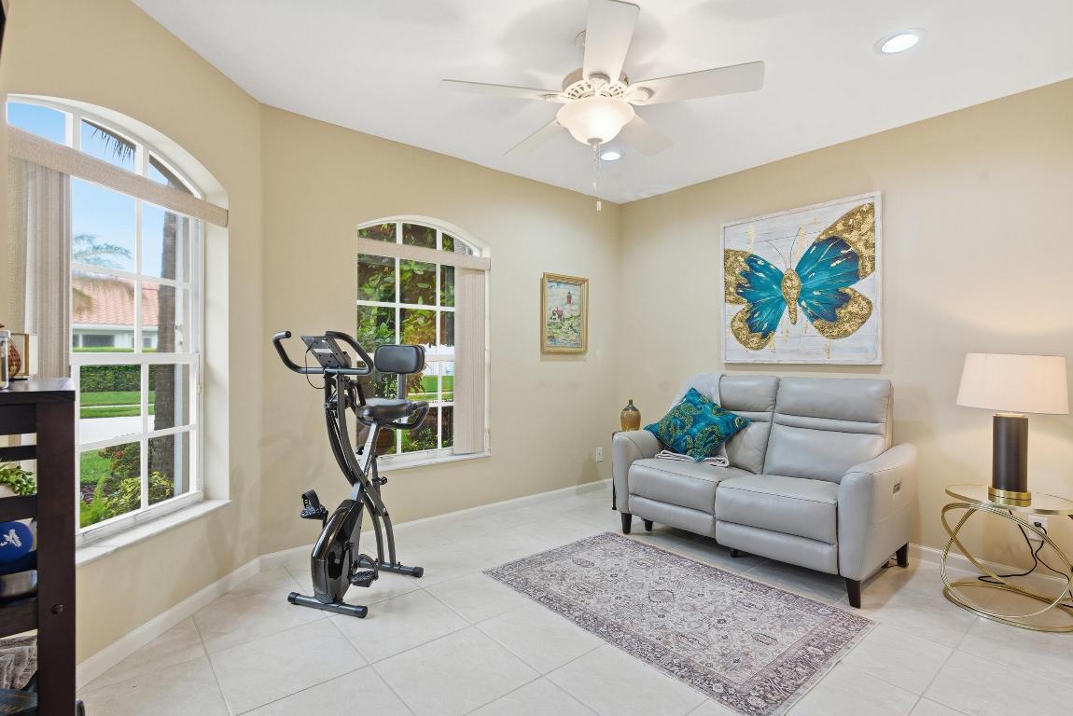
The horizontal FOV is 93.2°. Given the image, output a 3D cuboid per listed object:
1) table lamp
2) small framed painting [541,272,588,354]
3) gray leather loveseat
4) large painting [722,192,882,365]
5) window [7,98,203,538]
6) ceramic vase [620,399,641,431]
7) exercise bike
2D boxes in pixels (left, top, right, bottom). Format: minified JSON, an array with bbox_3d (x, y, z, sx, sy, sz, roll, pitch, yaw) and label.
[{"bbox_3d":[2.174,0.309,2.327,0.381,0.641,0.381,0,0,-41],"label":"table lamp"},{"bbox_3d":[0.226,-0.341,4.019,0.492,0.605,0.040,0,0,-40],"label":"small framed painting"},{"bbox_3d":[1.305,0.621,3.064,0.897,1.027,1.476,0,0,-41],"label":"gray leather loveseat"},{"bbox_3d":[1.701,-0.470,3.339,0.037,1.004,0.993,0,0,-41],"label":"large painting"},{"bbox_3d":[-1.669,-0.115,1.984,0.102,1.608,0.938,0,0,5],"label":"window"},{"bbox_3d":[0.717,0.438,3.848,0.158,0.235,0.158,0,0,0],"label":"ceramic vase"},{"bbox_3d":[-0.863,0.511,2.561,0.488,1.248,0.794,0,0,20],"label":"exercise bike"}]

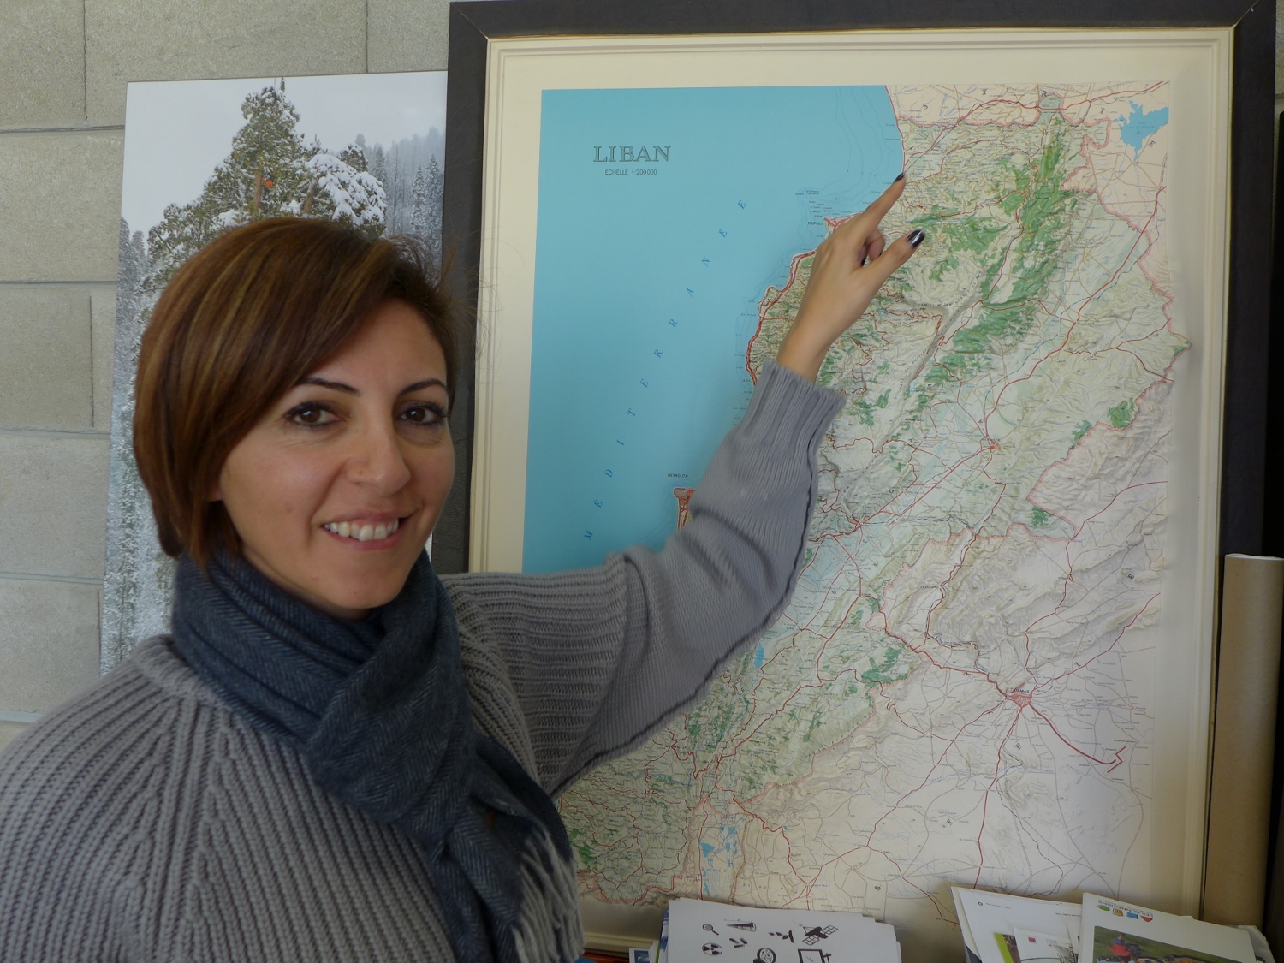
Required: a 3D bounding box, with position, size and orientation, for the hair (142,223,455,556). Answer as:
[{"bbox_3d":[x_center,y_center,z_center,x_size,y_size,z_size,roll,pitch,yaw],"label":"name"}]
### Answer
[{"bbox_3d":[-0.223,-0.058,0.612,0.190,0.226,0.212,-1,3,-33],"label":"hair"}]

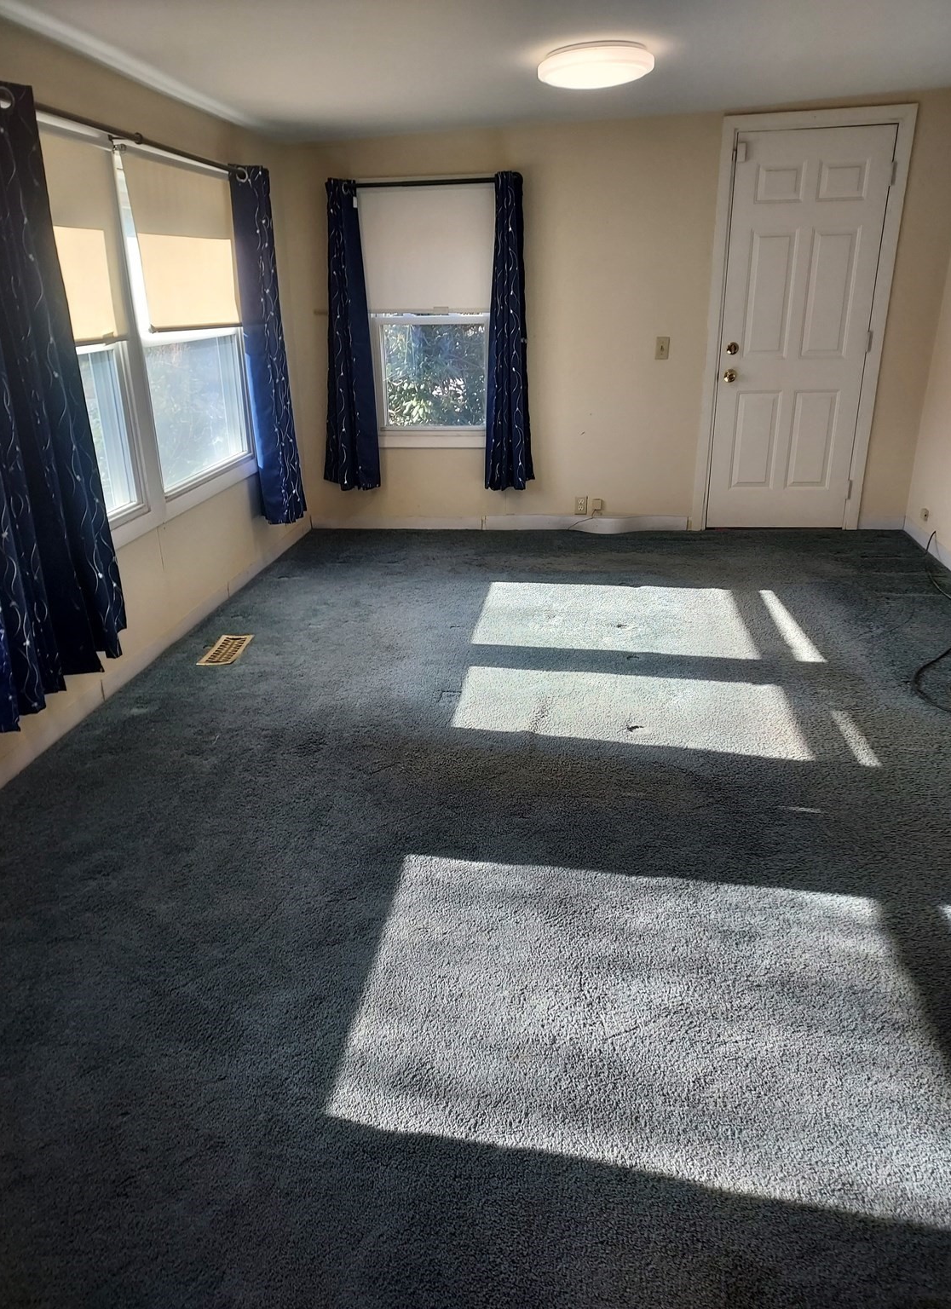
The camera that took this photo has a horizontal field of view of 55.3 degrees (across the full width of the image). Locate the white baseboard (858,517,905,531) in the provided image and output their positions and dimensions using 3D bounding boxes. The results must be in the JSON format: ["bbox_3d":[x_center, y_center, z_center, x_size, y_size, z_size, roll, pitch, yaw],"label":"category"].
[{"bbox_3d":[2.320,-0.751,5.179,0.255,0.084,0.015,1,23,6],"label":"white baseboard"}]

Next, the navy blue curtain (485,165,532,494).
[{"bbox_3d":[0.186,-1.699,4.929,0.260,1.630,0.110,1,23,6],"label":"navy blue curtain"}]

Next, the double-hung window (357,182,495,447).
[{"bbox_3d":[-0.245,-1.843,5.013,0.800,1.385,0.100,1,23,6],"label":"double-hung window"}]

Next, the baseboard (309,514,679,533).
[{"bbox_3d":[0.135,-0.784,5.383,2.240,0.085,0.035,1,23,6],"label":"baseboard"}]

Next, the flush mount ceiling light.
[{"bbox_3d":[0.432,-2.114,3.260,0.410,0.085,0.410,1,23,6],"label":"flush mount ceiling light"}]

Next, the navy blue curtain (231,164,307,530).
[{"bbox_3d":[-1.016,-1.488,4.502,0.130,1.630,0.350,2,23,8],"label":"navy blue curtain"}]

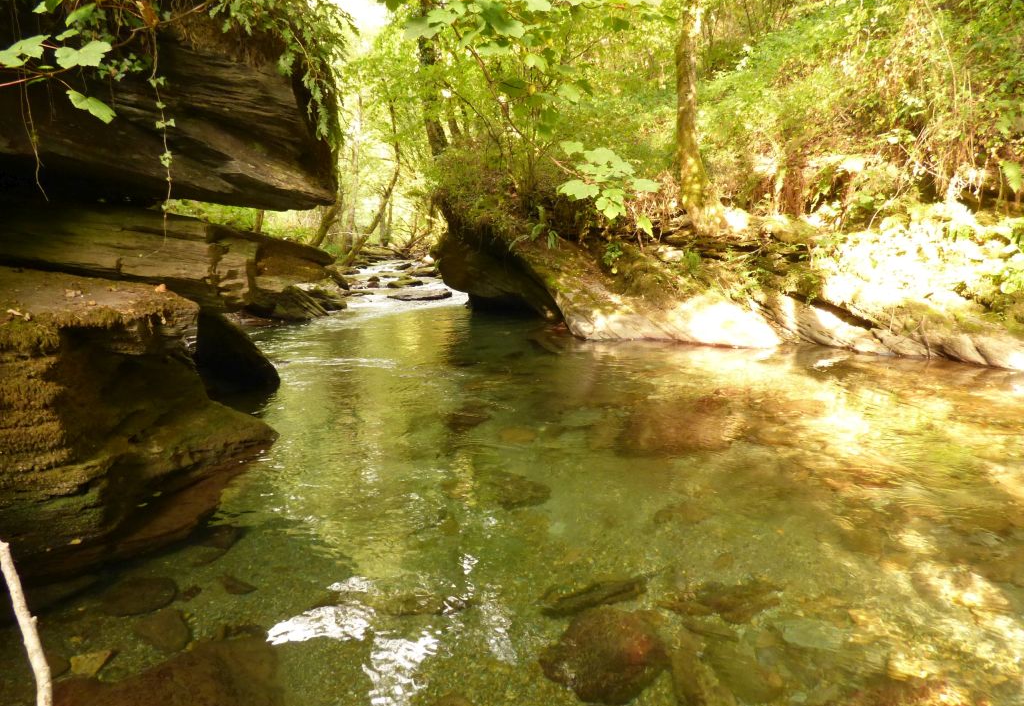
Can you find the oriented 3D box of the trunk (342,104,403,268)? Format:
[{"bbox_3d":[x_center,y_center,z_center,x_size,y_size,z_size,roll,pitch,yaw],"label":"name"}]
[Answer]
[{"bbox_3d":[-2.950,-3.480,12.400,1.200,3.300,0.600,-3,13,-13],"label":"trunk"}]

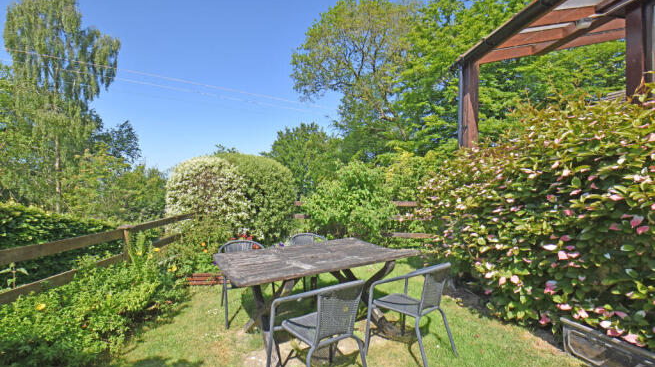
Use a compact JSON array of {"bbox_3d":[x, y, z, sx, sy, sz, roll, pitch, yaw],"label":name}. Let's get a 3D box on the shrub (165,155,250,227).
[{"bbox_3d":[-2.600,0.320,5.950,1.800,1.800,1.700,0,0,0],"label":"shrub"}]

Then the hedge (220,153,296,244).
[{"bbox_3d":[-1.600,0.335,6.000,1.750,1.950,1.650,0,0,0],"label":"hedge"}]

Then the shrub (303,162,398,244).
[{"bbox_3d":[0.470,0.415,5.800,1.920,1.750,1.550,0,0,0],"label":"shrub"}]

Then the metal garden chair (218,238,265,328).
[{"bbox_3d":[-0.860,0.985,2.900,0.550,0.730,0.570,0,0,-29],"label":"metal garden chair"}]

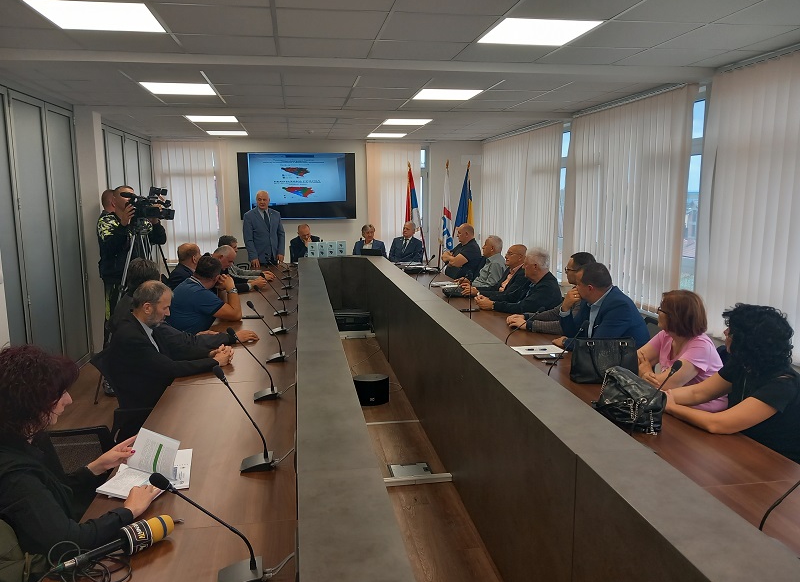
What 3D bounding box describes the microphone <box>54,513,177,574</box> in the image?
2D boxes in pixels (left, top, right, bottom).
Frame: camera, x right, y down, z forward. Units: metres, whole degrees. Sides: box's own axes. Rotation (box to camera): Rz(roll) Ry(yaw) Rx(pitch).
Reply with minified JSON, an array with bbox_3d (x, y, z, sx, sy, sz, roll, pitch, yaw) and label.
[{"bbox_3d":[-0.756,0.682,1.688,0.285,0.078,0.078,-13,15,-37],"label":"microphone"}]

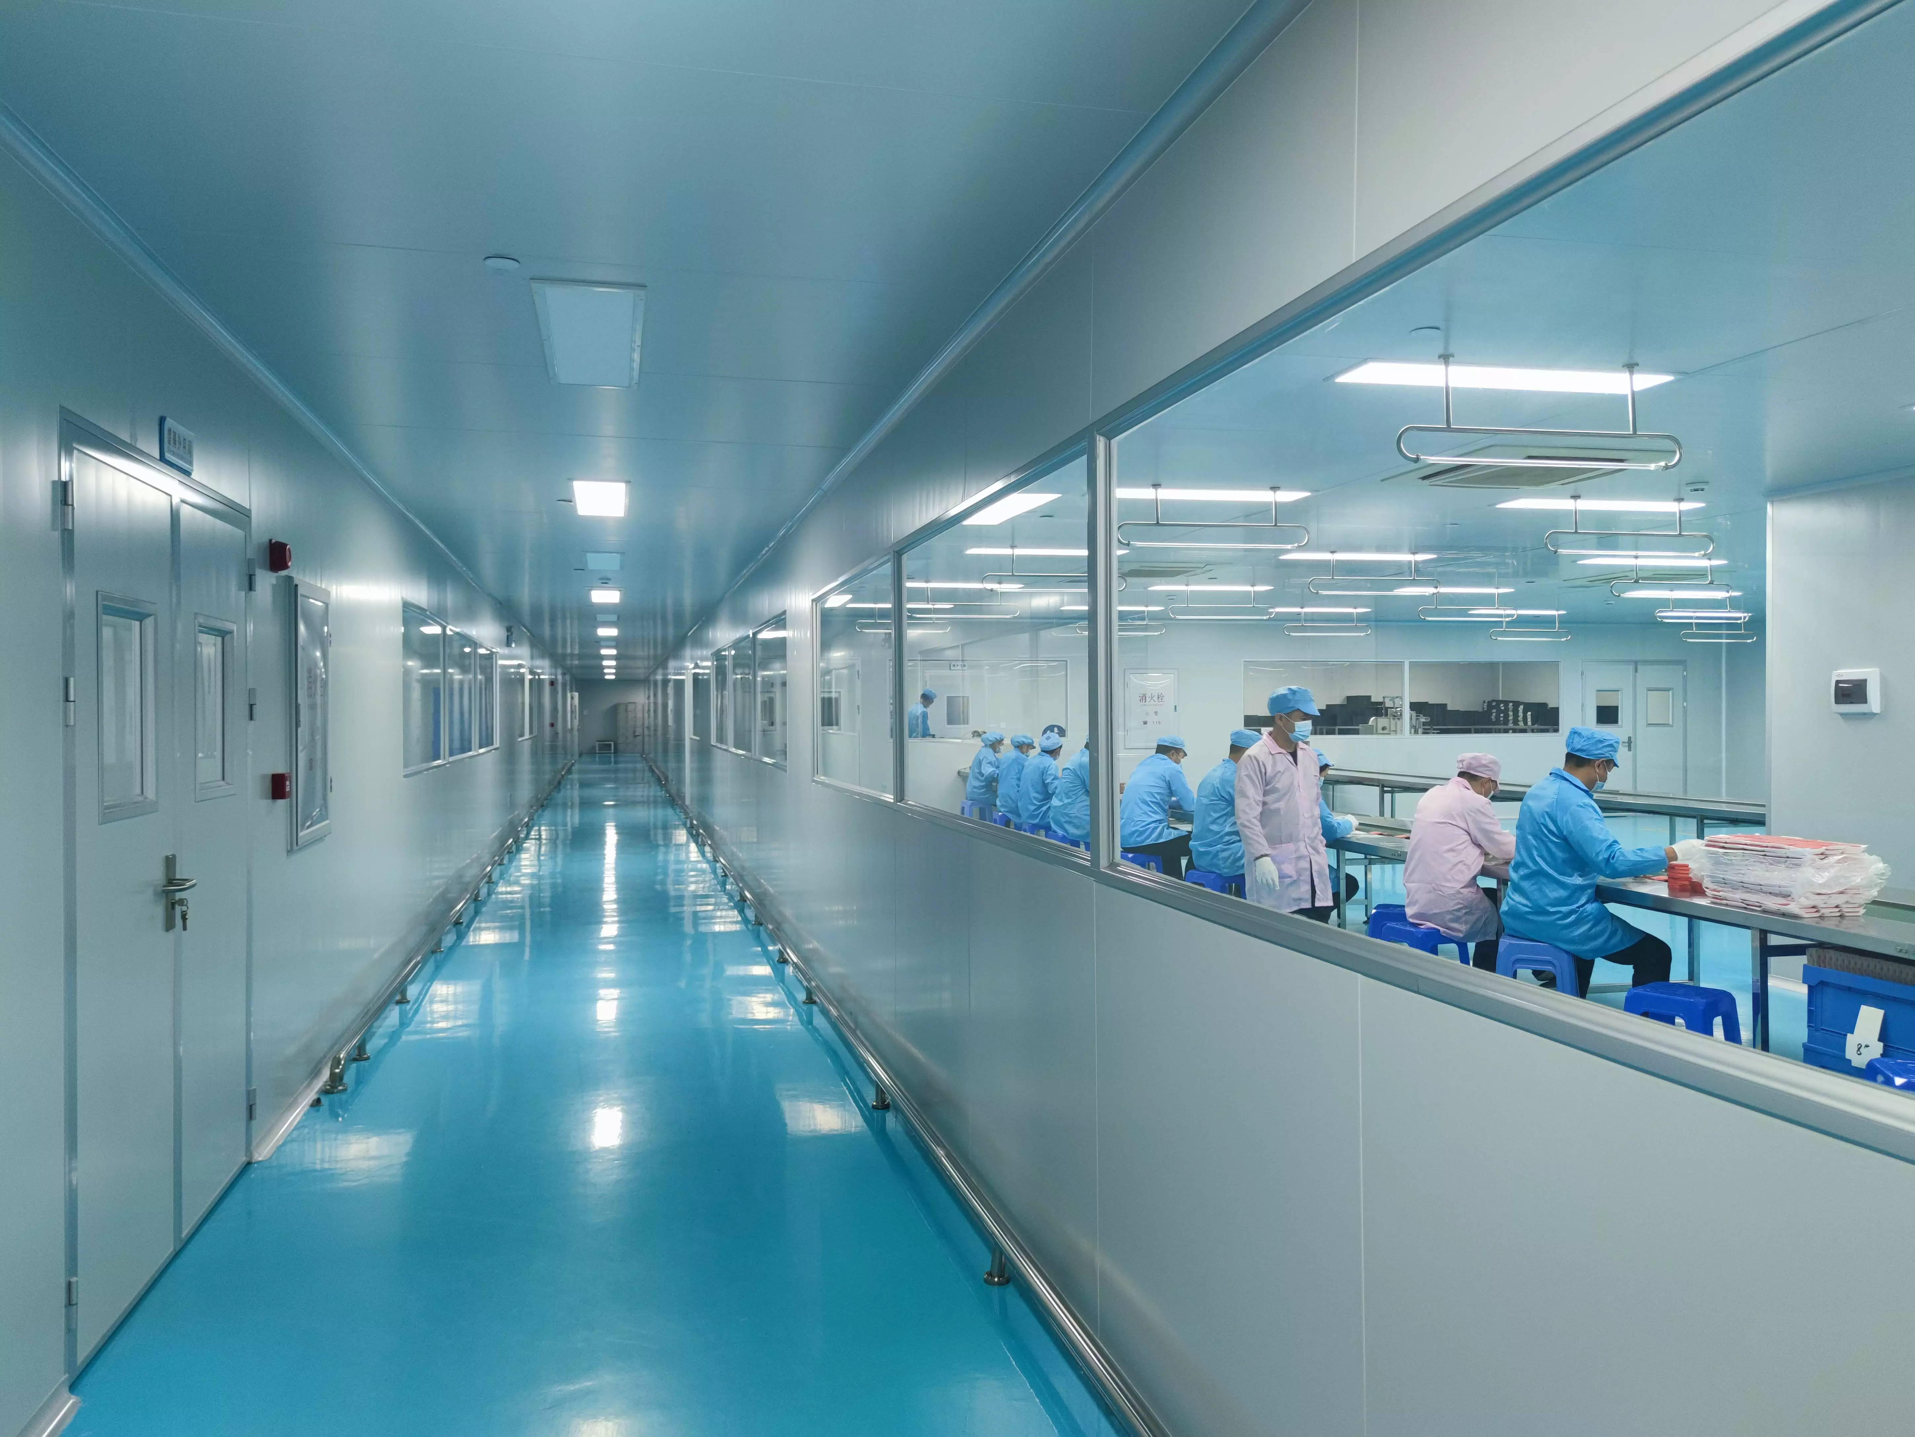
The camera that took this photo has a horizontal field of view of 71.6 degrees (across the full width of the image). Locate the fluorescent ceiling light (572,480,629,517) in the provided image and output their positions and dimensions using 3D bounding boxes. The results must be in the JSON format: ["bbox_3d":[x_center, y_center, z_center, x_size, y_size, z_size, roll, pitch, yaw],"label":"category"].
[{"bbox_3d":[-1.962,-1.203,7.307,0.300,0.030,1.200,-1,0,-15],"label":"fluorescent ceiling light"}]

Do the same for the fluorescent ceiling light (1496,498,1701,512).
[{"bbox_3d":[3.616,-1.208,7.451,1.200,0.030,0.300,-1,0,-15],"label":"fluorescent ceiling light"}]

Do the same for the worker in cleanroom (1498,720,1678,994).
[{"bbox_3d":[2.582,0.727,5.372,0.740,1.386,0.500,0,0,0],"label":"worker in cleanroom"}]

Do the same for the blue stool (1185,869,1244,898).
[{"bbox_3d":[1.549,1.178,7.957,0.320,0.470,0.330,-1,0,-40],"label":"blue stool"}]

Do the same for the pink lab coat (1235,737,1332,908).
[{"bbox_3d":[1.560,0.497,6.353,0.480,0.859,0.330,-1,0,-31],"label":"pink lab coat"}]

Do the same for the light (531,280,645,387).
[{"bbox_3d":[-1.155,-1.192,4.201,0.300,0.030,1.200,-1,0,-15],"label":"light"}]

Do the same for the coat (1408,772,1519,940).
[{"bbox_3d":[2.325,0.633,6.039,0.580,0.740,0.480,-1,0,-10],"label":"coat"}]

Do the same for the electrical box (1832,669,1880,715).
[{"bbox_3d":[4.566,-0.137,6.737,0.067,0.220,0.225,0,0,-15],"label":"electrical box"}]

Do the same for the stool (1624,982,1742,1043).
[{"bbox_3d":[2.526,1.189,4.646,0.340,0.470,0.350,-1,0,-40],"label":"stool"}]

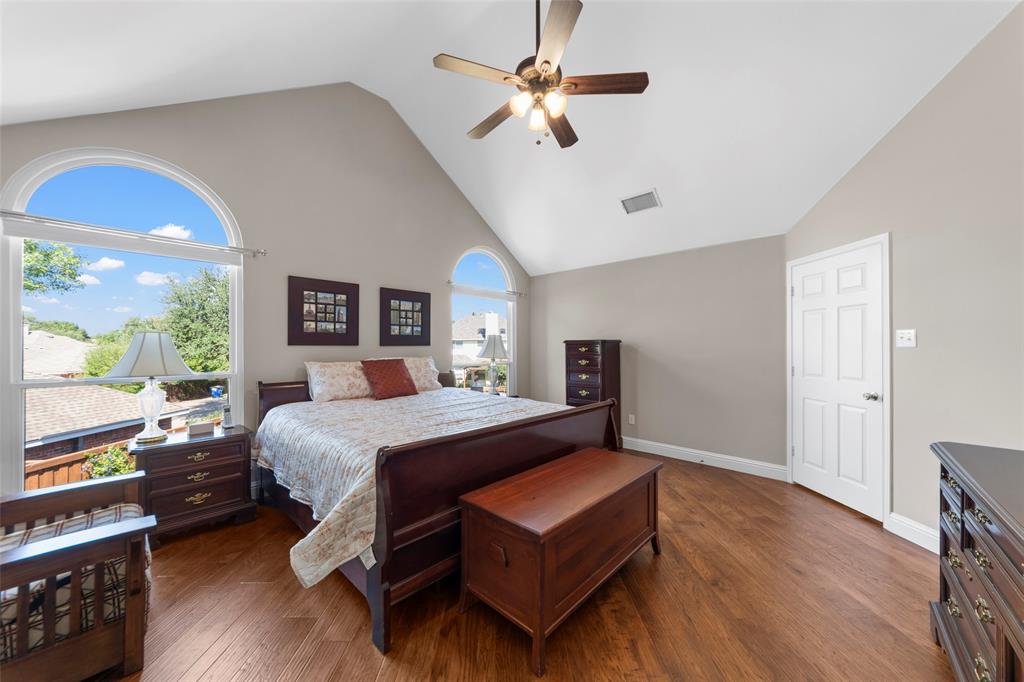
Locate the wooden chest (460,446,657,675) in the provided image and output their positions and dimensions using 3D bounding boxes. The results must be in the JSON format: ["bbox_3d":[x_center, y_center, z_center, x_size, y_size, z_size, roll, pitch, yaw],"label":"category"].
[{"bbox_3d":[0.360,1.107,2.010,0.530,0.585,1.220,-1,-1,45],"label":"wooden chest"}]

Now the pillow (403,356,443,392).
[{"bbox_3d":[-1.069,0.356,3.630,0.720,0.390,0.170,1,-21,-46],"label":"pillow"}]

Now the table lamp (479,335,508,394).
[{"bbox_3d":[-0.244,0.341,4.500,0.400,0.790,0.400,0,-1,0],"label":"table lamp"}]

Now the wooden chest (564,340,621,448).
[{"bbox_3d":[1.100,0.718,4.630,0.460,1.440,0.560,1,-1,-44],"label":"wooden chest"}]

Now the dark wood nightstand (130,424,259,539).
[{"bbox_3d":[-2.380,1.060,2.555,0.420,0.695,0.650,-1,-1,44],"label":"dark wood nightstand"}]

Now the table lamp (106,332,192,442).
[{"bbox_3d":[-2.570,0.326,2.440,0.430,0.770,0.430,-1,-1,44],"label":"table lamp"}]

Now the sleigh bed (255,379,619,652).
[{"bbox_3d":[-0.655,0.889,2.990,2.220,1.050,2.050,-1,-1,43],"label":"sleigh bed"}]

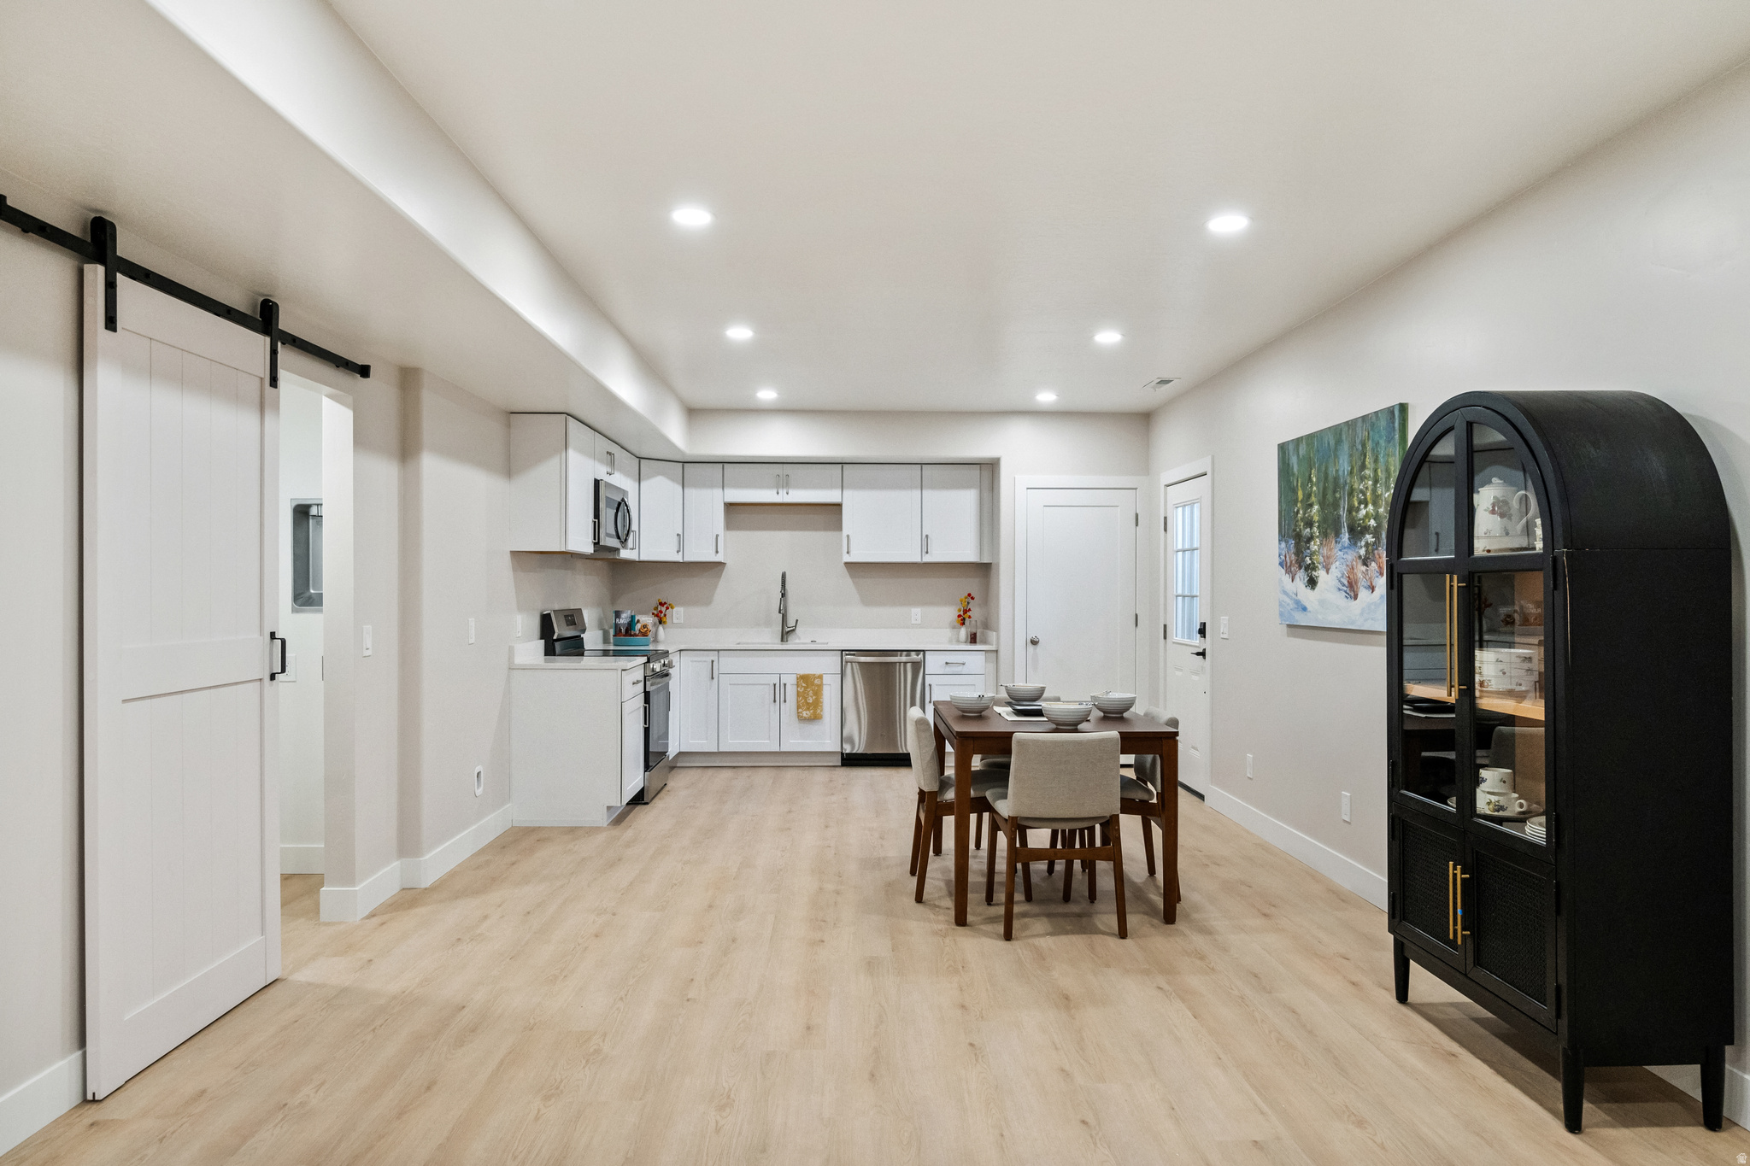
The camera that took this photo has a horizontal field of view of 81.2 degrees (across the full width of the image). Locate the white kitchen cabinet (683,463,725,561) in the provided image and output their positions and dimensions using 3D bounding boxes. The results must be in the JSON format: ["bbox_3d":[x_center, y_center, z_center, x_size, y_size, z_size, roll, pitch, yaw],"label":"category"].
[{"bbox_3d":[-1.319,-0.538,8.008,0.307,0.760,0.330,0,0,-1],"label":"white kitchen cabinet"}]

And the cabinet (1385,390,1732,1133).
[{"bbox_3d":[1.864,0.398,2.889,0.418,1.875,0.834,0,0,-1],"label":"cabinet"}]

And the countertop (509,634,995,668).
[{"bbox_3d":[-0.565,0.427,6.931,2.970,0.130,2.490,0,0,-1],"label":"countertop"}]

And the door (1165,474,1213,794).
[{"bbox_3d":[2.063,0.334,6.743,0.045,2.023,0.820,0,0,-1],"label":"door"}]

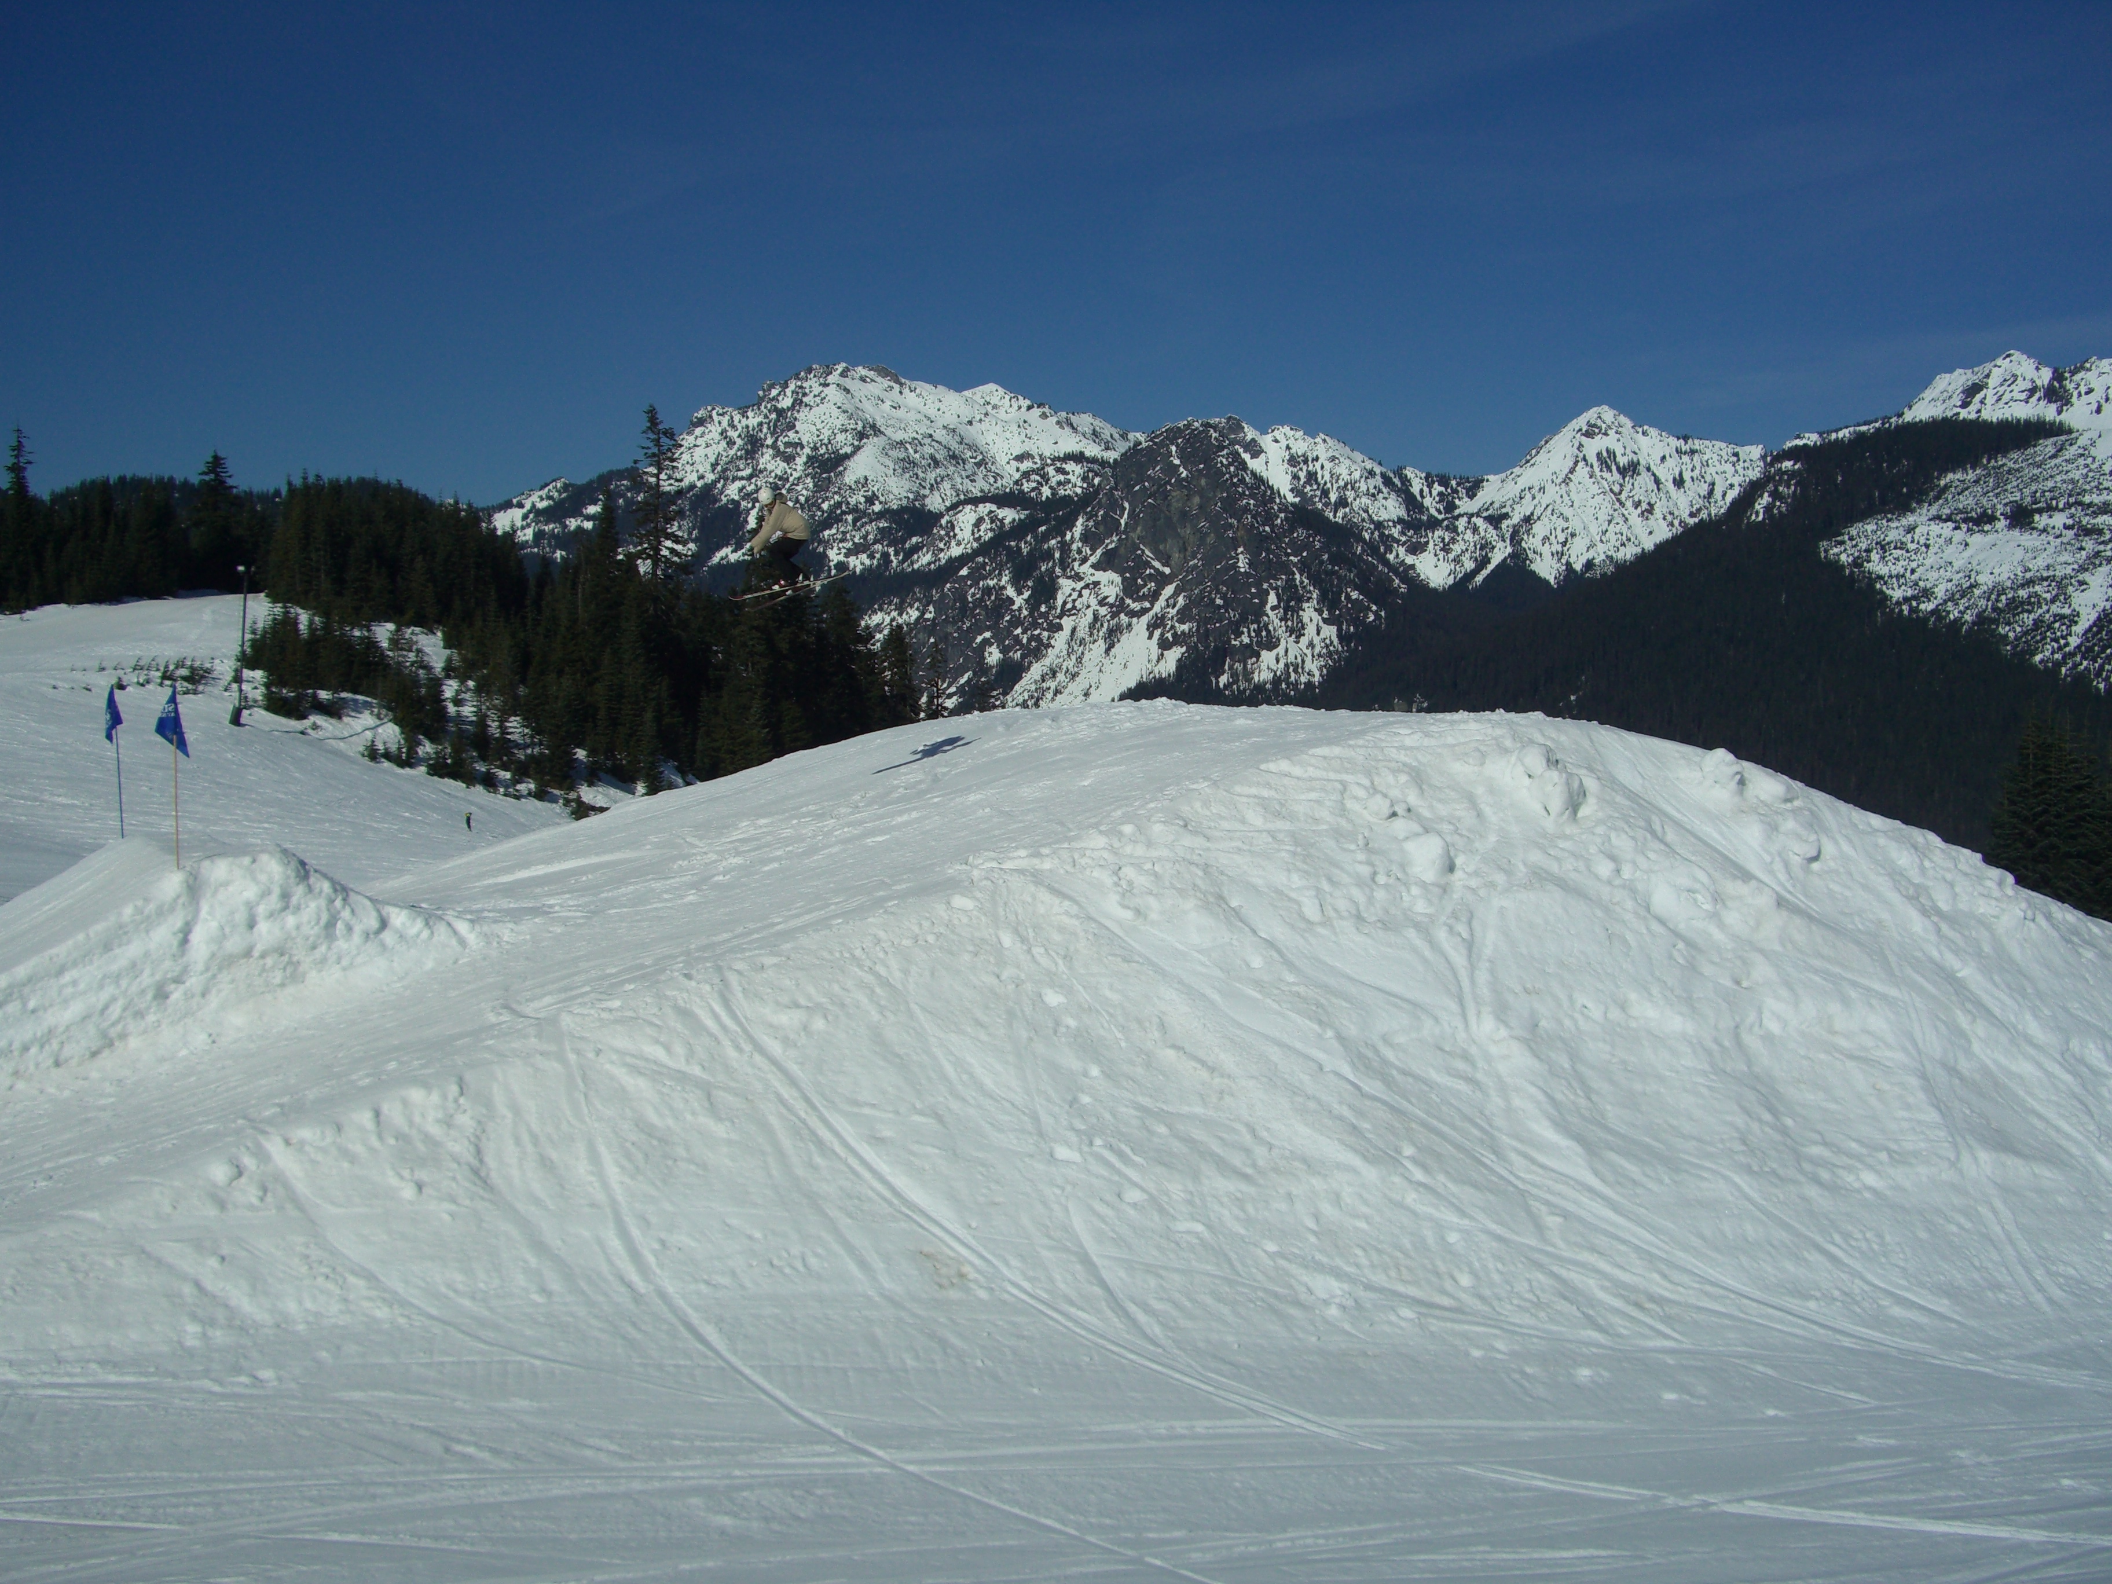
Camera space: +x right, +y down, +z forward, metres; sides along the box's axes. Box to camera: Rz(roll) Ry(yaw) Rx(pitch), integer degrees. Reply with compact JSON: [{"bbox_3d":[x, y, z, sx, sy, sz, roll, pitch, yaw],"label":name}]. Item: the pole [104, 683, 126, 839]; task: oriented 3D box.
[{"bbox_3d":[-12.170,-0.395,30.000,0.280,2.000,0.250,0,1,0],"label":"pole"}]

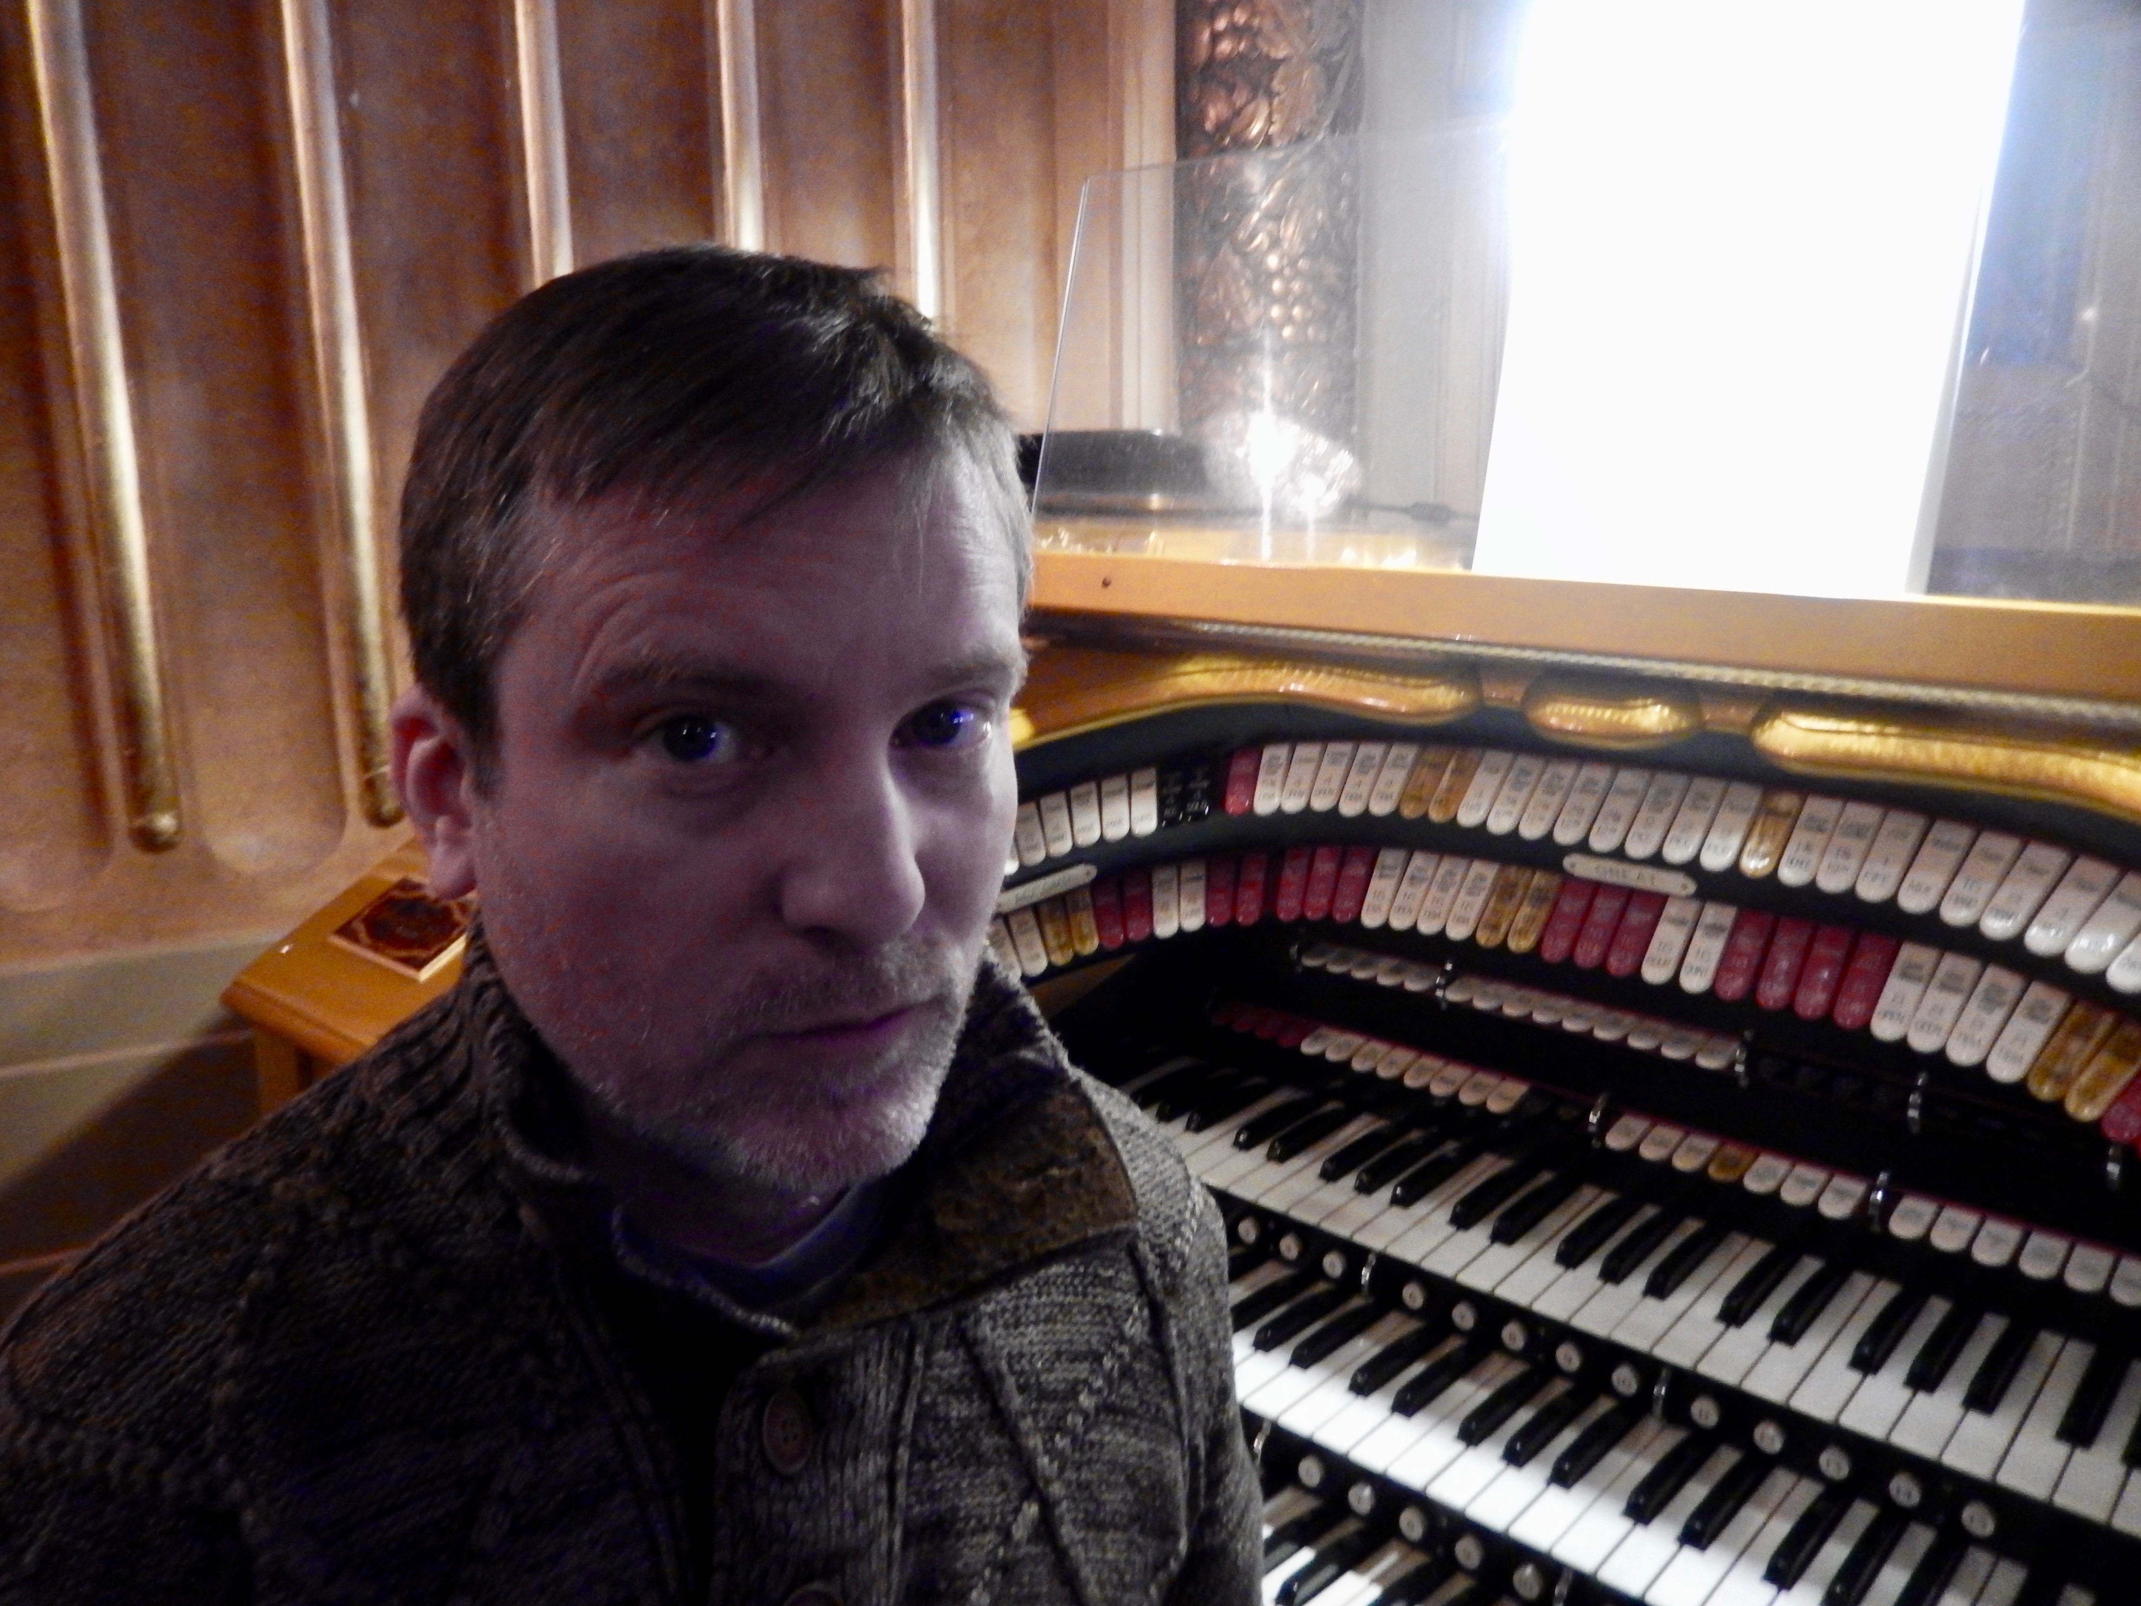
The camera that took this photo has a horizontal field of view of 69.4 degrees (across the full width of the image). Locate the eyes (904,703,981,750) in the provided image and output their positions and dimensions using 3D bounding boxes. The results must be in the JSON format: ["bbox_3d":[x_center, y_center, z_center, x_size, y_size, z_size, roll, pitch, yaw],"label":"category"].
[{"bbox_3d":[-0.034,-0.020,0.405,0.023,0.013,0.013,-4,8,-29],"label":"eyes"}]

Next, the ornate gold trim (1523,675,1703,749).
[{"bbox_3d":[0.329,-0.055,0.938,0.108,0.037,0.030,10,16,40],"label":"ornate gold trim"}]

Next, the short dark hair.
[{"bbox_3d":[-0.108,-0.077,0.465,0.175,0.170,0.195,-4,8,-29],"label":"short dark hair"}]

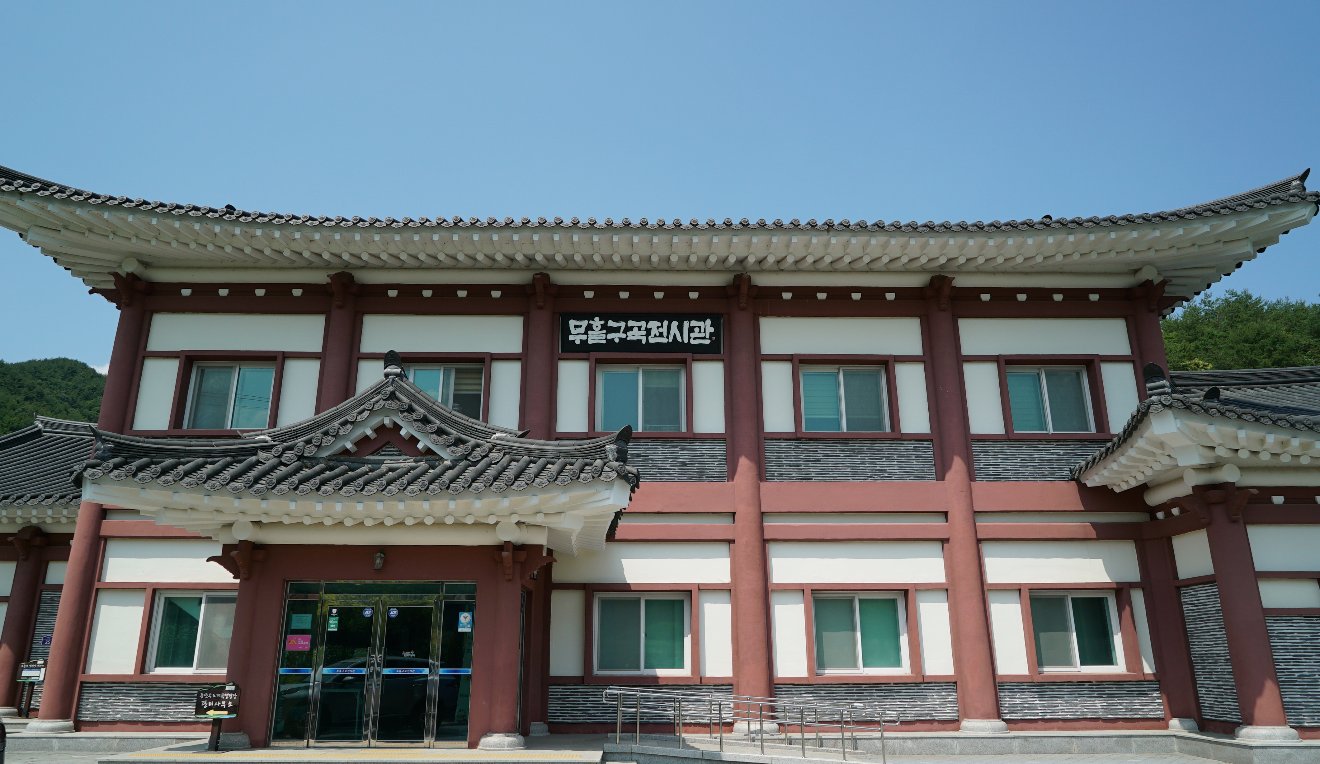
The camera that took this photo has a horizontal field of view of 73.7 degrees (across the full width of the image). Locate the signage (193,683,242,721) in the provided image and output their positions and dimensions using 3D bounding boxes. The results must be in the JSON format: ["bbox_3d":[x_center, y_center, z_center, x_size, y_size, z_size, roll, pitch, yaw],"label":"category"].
[{"bbox_3d":[-6.360,4.596,12.699,0.610,0.480,0.070,0,-17,-1],"label":"signage"}]

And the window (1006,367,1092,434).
[{"bbox_3d":[7.566,0.339,17.081,1.603,1.368,0.130,0,-16,-1],"label":"window"}]

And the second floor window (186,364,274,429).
[{"bbox_3d":[-8.487,0.303,17.458,1.750,1.430,0.150,0,-18,-1],"label":"second floor window"}]

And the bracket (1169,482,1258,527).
[{"bbox_3d":[9.323,2.006,14.808,1.220,0.660,1.070,0,-16,-1],"label":"bracket"}]

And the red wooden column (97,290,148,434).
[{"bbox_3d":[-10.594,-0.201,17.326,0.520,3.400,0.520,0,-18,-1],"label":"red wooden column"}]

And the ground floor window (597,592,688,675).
[{"bbox_3d":[-0.307,4.485,15.695,1.697,1.429,0.130,0,-16,-1],"label":"ground floor window"}]

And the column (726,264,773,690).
[{"bbox_3d":[1.595,1.904,15.875,0.540,8.050,0.540,0,-17,-1],"label":"column"}]

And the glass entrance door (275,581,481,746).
[{"bbox_3d":[-4.291,4.224,13.285,2.940,2.410,0.180,0,-17,-1],"label":"glass entrance door"}]

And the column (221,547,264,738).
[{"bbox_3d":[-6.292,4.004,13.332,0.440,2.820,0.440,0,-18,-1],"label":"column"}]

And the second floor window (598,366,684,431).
[{"bbox_3d":[-0.359,0.287,16.811,1.670,1.330,0.150,0,-17,-1],"label":"second floor window"}]

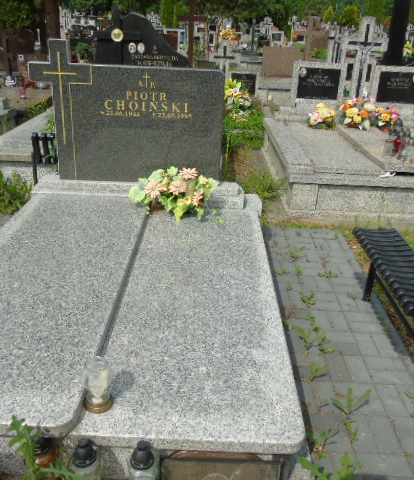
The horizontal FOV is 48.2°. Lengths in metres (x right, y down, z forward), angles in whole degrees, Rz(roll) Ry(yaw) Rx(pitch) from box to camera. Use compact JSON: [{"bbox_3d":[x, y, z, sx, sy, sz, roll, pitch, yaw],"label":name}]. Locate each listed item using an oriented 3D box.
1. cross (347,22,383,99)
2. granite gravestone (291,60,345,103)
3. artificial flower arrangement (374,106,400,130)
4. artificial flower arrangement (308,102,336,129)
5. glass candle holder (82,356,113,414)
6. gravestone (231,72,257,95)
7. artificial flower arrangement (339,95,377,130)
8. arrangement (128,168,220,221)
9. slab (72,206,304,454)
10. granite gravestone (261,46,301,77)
[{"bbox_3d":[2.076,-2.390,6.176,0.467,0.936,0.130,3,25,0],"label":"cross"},{"bbox_3d":[1.499,-2.135,6.252,0.652,0.512,0.130,3,22,0],"label":"granite gravestone"},{"bbox_3d":[2.310,-1.563,5.938,0.290,0.290,0.260,2,26,0],"label":"artificial flower arrangement"},{"bbox_3d":[1.402,-1.513,5.661,0.310,0.285,0.270,3,25,0],"label":"artificial flower arrangement"},{"bbox_3d":[-0.358,0.475,1.515,0.098,0.170,0.098,3,25,0],"label":"glass candle holder"},{"bbox_3d":[0.645,-2.585,7.852,0.480,0.500,0.120,2,26,0],"label":"gravestone"},{"bbox_3d":[1.954,-1.666,5.970,0.430,0.400,0.340,2,26,0],"label":"artificial flower arrangement"},{"bbox_3d":[-0.221,-0.335,3.308,0.600,0.270,0.340,2,26,0],"label":"arrangement"},{"bbox_3d":[-0.040,0.258,2.480,0.805,0.060,1.985,3,27,0],"label":"slab"},{"bbox_3d":[1.704,-4.123,10.728,0.832,0.612,0.120,3,25,0],"label":"granite gravestone"}]

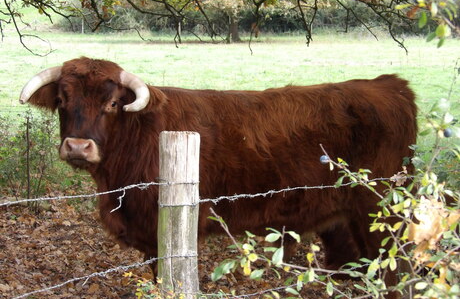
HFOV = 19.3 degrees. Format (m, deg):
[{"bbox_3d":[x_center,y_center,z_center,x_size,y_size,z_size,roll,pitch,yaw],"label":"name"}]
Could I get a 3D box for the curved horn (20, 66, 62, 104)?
[{"bbox_3d":[-0.921,-0.318,6.620,0.170,0.180,0.220,2,6,17],"label":"curved horn"}]

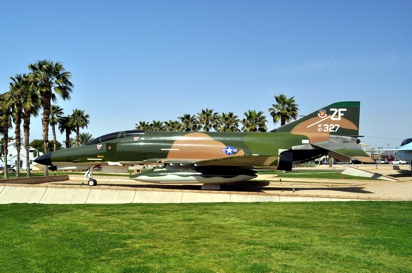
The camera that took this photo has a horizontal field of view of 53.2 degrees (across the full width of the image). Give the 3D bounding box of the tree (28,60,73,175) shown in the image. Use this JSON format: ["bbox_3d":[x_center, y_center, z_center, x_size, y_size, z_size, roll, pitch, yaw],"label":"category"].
[{"bbox_3d":[-15.270,-1.750,40.000,4.100,11.280,4.100,0,-3,0],"label":"tree"}]

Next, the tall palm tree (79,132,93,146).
[{"bbox_3d":[-21.230,2.430,71.975,4.200,6.270,4.200,0,-3,0],"label":"tall palm tree"}]

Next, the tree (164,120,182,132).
[{"bbox_3d":[-5.744,1.369,71.342,3.250,8.320,3.250,0,-3,0],"label":"tree"}]

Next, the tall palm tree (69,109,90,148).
[{"bbox_3d":[-23.470,0.510,76.000,3.600,11.180,3.600,0,-3,0],"label":"tall palm tree"}]

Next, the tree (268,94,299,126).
[{"bbox_3d":[10.370,-0.400,55.000,3.800,10.430,3.800,0,-3,0],"label":"tree"}]

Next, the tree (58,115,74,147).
[{"bbox_3d":[-20.150,0.899,60.041,3.200,8.020,3.200,0,-3,0],"label":"tree"}]

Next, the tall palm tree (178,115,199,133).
[{"bbox_3d":[-2.784,0.860,67.101,3.400,8.870,3.400,0,-3,0],"label":"tall palm tree"}]

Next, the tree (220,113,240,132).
[{"bbox_3d":[3.403,0.697,58.573,3.200,8.270,3.200,0,-3,0],"label":"tree"}]

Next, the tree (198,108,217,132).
[{"bbox_3d":[0.280,0.490,77.000,3.700,11.350,3.700,0,-3,0],"label":"tree"}]

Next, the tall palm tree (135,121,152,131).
[{"bbox_3d":[-14.140,1.760,93.000,3.700,10.770,3.700,0,-3,0],"label":"tall palm tree"}]

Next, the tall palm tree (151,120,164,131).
[{"bbox_3d":[-8.890,1.430,75.607,3.000,8.670,3.000,0,-3,0],"label":"tall palm tree"}]

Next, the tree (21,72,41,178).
[{"bbox_3d":[-17.000,-1.100,39.500,2.900,10.010,2.900,0,-3,0],"label":"tree"}]

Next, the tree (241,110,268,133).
[{"bbox_3d":[6.458,0.572,54.312,3.400,8.050,3.400,0,-3,0],"label":"tree"}]

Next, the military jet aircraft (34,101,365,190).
[{"bbox_3d":[-1.030,0.480,23.600,19.100,4.950,11.600,0,-4,7],"label":"military jet aircraft"}]

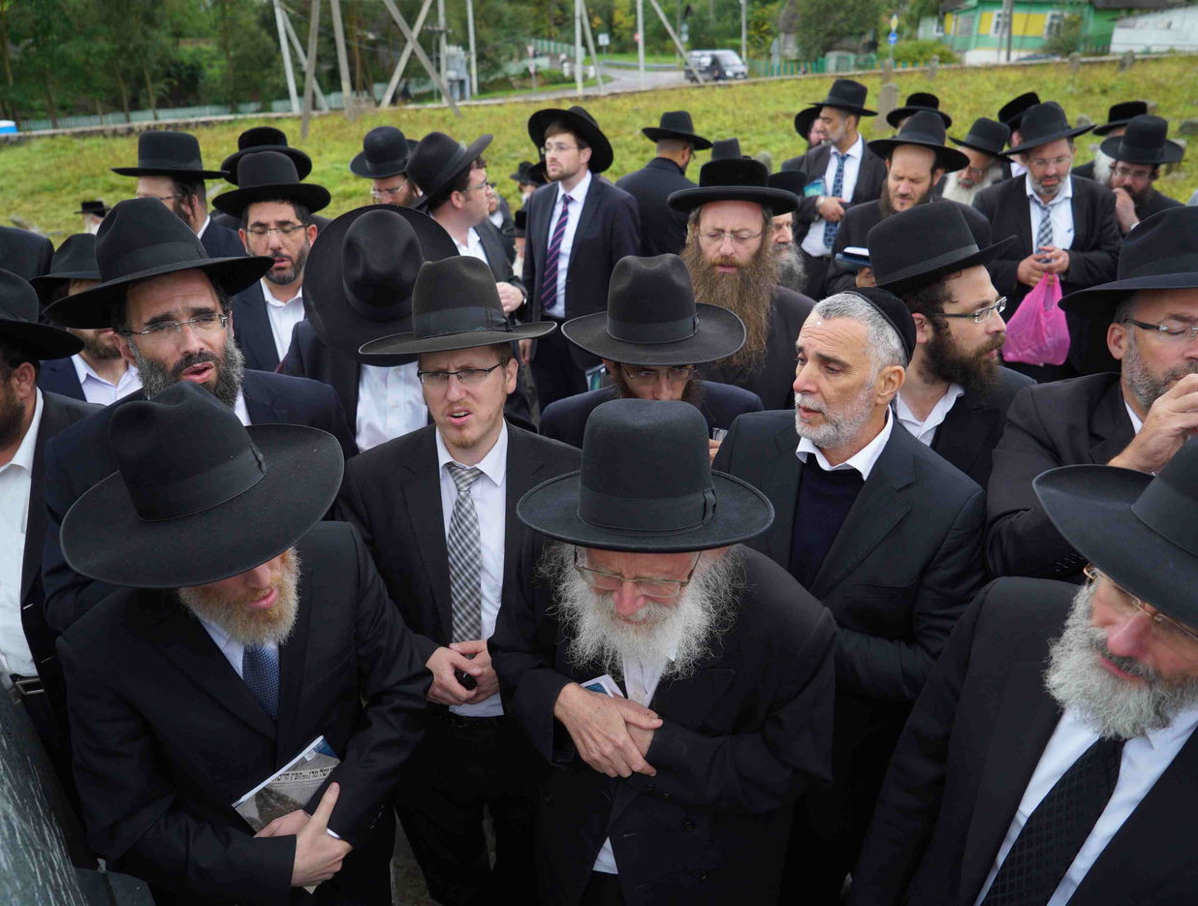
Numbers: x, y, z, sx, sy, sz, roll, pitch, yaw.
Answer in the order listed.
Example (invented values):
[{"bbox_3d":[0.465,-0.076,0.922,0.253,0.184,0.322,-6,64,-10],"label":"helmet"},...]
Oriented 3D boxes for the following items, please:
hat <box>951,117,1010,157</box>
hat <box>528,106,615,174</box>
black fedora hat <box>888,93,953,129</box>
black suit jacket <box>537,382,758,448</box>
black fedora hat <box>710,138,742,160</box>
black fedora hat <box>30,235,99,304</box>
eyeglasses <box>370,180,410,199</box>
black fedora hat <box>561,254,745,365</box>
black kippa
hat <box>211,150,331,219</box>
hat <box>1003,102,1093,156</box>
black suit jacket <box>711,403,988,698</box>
[{"bbox_3d":[1.772,-1.448,4.150,0.335,0.145,0.320,-2,29,-34],"label":"hat"},{"bbox_3d":[-0.084,-1.219,3.448,0.340,0.140,0.370,17,-10,35],"label":"hat"},{"bbox_3d":[1.649,-1.762,4.637,0.320,0.125,0.350,12,8,18],"label":"black fedora hat"},{"bbox_3d":[0.113,0.223,1.870,0.500,0.720,0.320,-1,16,0],"label":"black suit jacket"},{"bbox_3d":[0.700,-1.663,5.000,0.330,0.140,0.345,4,17,16],"label":"black fedora hat"},{"bbox_3d":[-1.156,-0.430,2.050,0.300,0.140,0.320,-10,11,-29],"label":"black fedora hat"},{"bbox_3d":[-0.814,-1.050,3.544,0.140,0.045,0.140,2,42,9],"label":"eyeglasses"},{"bbox_3d":[0.102,-0.287,1.690,0.340,0.140,0.370,-2,29,-4],"label":"black fedora hat"},{"bbox_3d":[0.493,-0.234,1.555,0.060,0.163,0.163,-42,7,4],"label":"black kippa"},{"bbox_3d":[-0.877,-0.723,2.420,0.320,0.140,0.335,-7,5,-13],"label":"hat"},{"bbox_3d":[1.804,-1.315,3.655,0.365,0.140,0.335,-27,19,-39],"label":"hat"},{"bbox_3d":[0.405,0.300,1.550,0.500,0.740,0.340,11,20,34],"label":"black suit jacket"}]

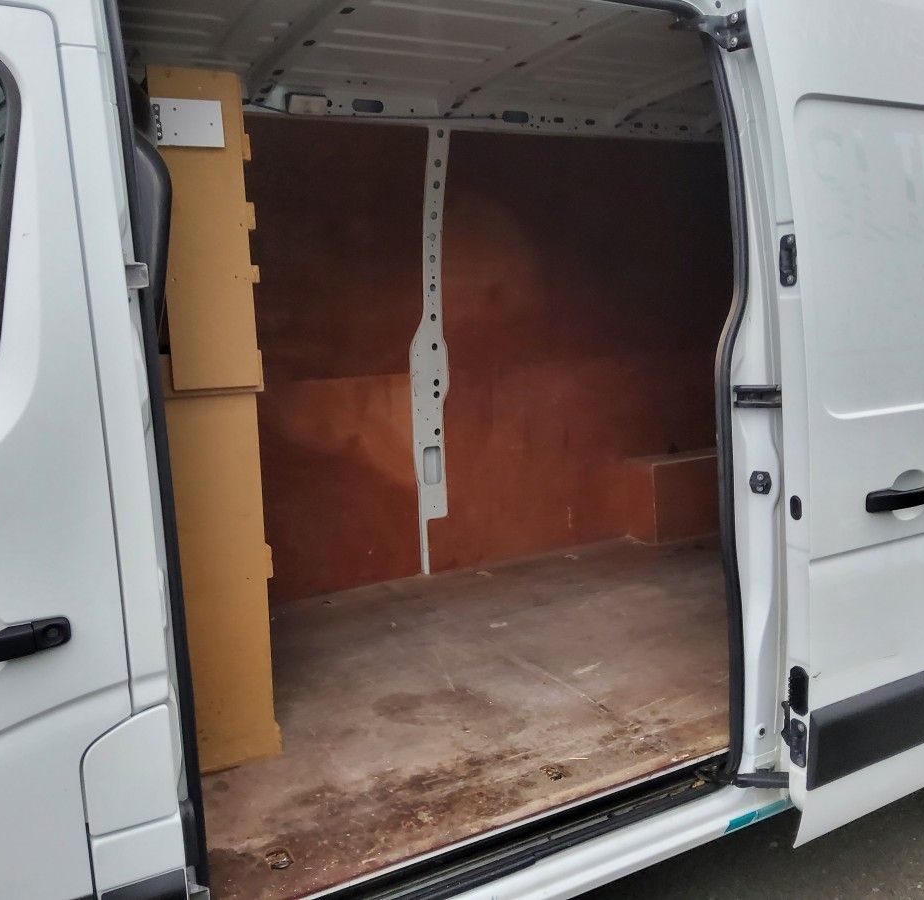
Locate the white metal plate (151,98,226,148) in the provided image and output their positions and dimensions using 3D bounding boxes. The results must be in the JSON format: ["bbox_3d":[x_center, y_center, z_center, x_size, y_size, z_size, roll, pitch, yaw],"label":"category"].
[{"bbox_3d":[-0.593,-0.710,1.960,0.148,0.098,0.017,-7,10,-28],"label":"white metal plate"}]

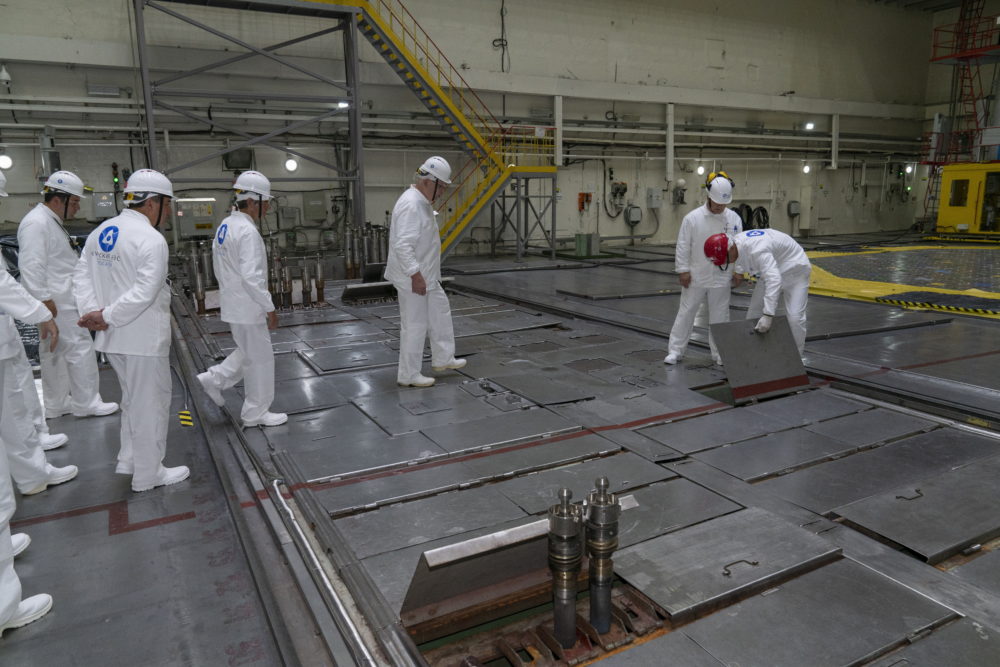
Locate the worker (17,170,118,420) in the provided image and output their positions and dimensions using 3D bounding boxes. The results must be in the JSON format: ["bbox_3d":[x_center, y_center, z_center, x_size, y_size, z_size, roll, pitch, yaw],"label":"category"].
[{"bbox_3d":[-3.264,-0.293,5.242,0.660,1.828,0.570,-10,14,-38],"label":"worker"}]

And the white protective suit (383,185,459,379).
[{"bbox_3d":[-0.673,-0.419,5.878,0.600,1.646,0.550,-1,11,-1],"label":"white protective suit"}]

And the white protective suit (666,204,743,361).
[{"bbox_3d":[1.909,-0.457,6.555,0.660,1.500,0.400,0,11,7],"label":"white protective suit"}]

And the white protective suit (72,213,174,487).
[{"bbox_3d":[-2.124,0.078,3.918,0.560,1.538,0.460,8,14,38],"label":"white protective suit"}]

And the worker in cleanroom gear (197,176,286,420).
[{"bbox_3d":[-1.824,-0.216,4.877,0.640,1.790,0.520,-6,12,-24],"label":"worker in cleanroom gear"}]

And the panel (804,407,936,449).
[{"bbox_3d":[2.558,0.663,4.782,0.838,0.030,0.450,-7,13,-27],"label":"panel"}]

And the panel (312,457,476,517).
[{"bbox_3d":[-0.591,0.865,3.980,0.875,0.040,0.470,-7,13,-27],"label":"panel"}]

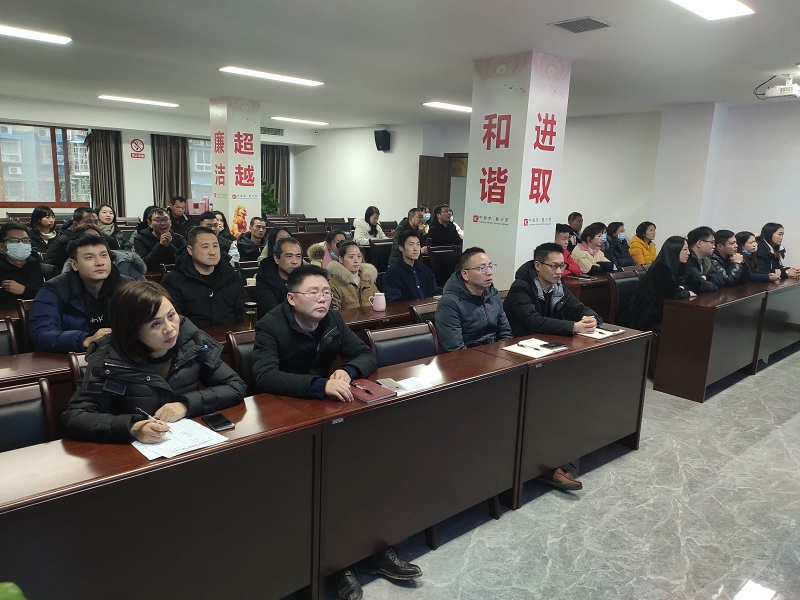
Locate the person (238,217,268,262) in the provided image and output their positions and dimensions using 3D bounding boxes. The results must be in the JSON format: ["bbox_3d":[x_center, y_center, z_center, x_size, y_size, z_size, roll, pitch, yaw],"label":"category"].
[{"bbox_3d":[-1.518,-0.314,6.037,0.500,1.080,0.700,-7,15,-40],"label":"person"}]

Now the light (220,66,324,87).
[{"bbox_3d":[-1.396,-2.486,6.444,1.200,0.060,0.300,-7,15,-40],"label":"light"}]

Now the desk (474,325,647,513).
[{"bbox_3d":[0.964,0.608,3.423,1.185,0.775,0.390,-8,14,-38],"label":"desk"}]

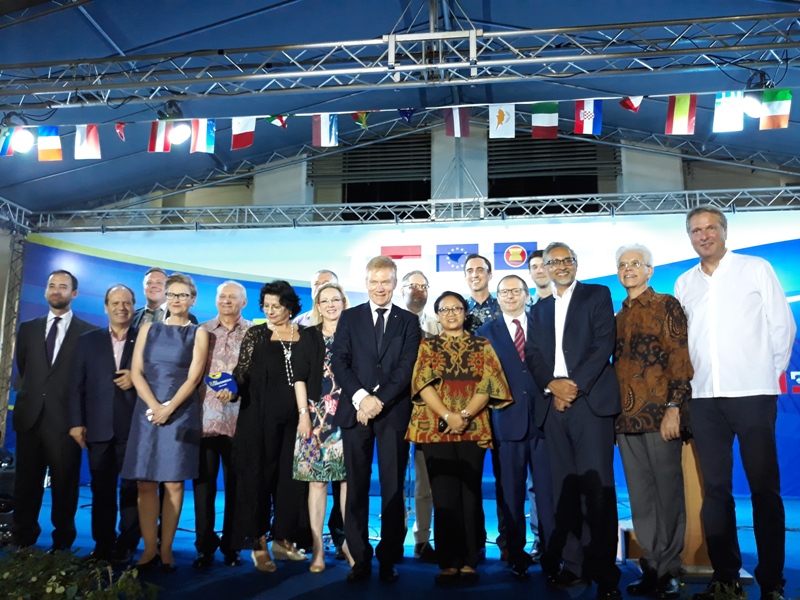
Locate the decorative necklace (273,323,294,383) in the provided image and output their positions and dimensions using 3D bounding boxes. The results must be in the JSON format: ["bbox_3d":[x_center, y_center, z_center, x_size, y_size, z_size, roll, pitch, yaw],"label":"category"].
[{"bbox_3d":[-0.719,0.308,3.807,0.130,0.370,0.130,3,-10,-18],"label":"decorative necklace"}]

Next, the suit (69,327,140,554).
[{"bbox_3d":[-1.742,0.863,3.937,0.470,1.390,0.300,2,-10,-12],"label":"suit"}]

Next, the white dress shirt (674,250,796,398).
[{"bbox_3d":[1.728,0.130,3.310,0.550,0.780,0.330,-8,-13,41],"label":"white dress shirt"}]

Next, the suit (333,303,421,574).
[{"bbox_3d":[-0.135,0.737,3.544,0.490,1.480,0.320,0,-10,0],"label":"suit"}]

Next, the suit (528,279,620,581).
[{"bbox_3d":[0.920,0.695,3.355,0.490,1.550,0.330,-7,-12,35],"label":"suit"}]

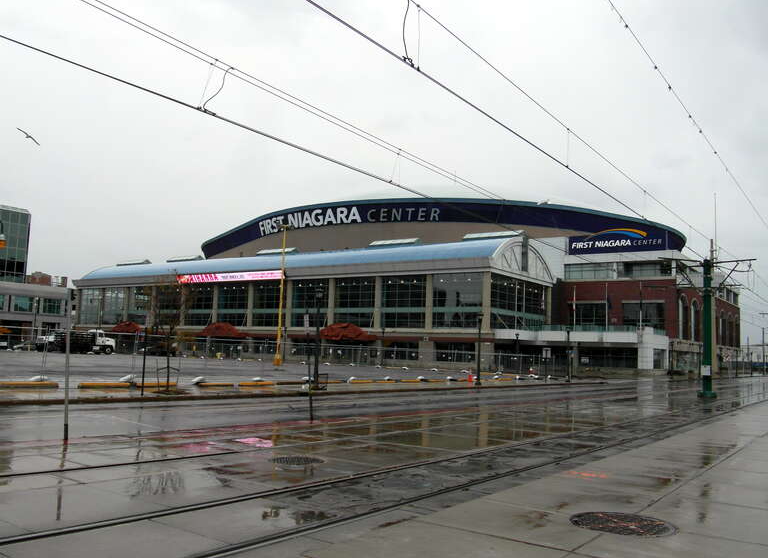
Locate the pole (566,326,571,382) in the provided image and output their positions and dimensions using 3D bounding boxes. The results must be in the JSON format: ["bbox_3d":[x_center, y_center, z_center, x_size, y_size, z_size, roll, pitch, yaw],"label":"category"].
[{"bbox_3d":[13.527,5.574,52.000,0.380,4.100,0.380,1,-6,10],"label":"pole"}]

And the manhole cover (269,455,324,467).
[{"bbox_3d":[-1.291,2.710,10.464,0.850,0.040,0.850,2,-6,0],"label":"manhole cover"}]

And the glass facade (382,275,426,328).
[{"bbox_3d":[2.984,3.318,103.339,7.840,7.650,0.400,-2,-8,37],"label":"glass facade"}]

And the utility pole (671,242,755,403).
[{"bbox_3d":[17.579,2.587,38.623,4.700,7.600,0.850,0,-7,22],"label":"utility pole"}]

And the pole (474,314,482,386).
[{"bbox_3d":[6.095,4.525,45.310,0.400,4.500,0.400,-3,-8,35],"label":"pole"}]

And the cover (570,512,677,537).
[{"bbox_3d":[2.429,2.509,7.202,1.000,0.040,1.000,2,-6,0],"label":"cover"}]

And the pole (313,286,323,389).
[{"bbox_3d":[-2.933,2.681,31.669,0.400,4.500,0.400,2,-6,0],"label":"pole"}]

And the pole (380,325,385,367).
[{"bbox_3d":[-0.077,8.135,84.500,0.400,4.500,0.400,-3,-8,35],"label":"pole"}]

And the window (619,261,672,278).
[{"bbox_3d":[38.761,-1.405,105.000,7.700,2.200,0.250,-2,-7,36],"label":"window"}]

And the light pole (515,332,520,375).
[{"bbox_3d":[14.841,8.351,78.898,0.400,4.500,0.400,-3,-8,35],"label":"light pole"}]

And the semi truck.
[{"bbox_3d":[-41.129,8.665,97.500,8.300,3.300,2.500,4,-6,-16],"label":"semi truck"}]

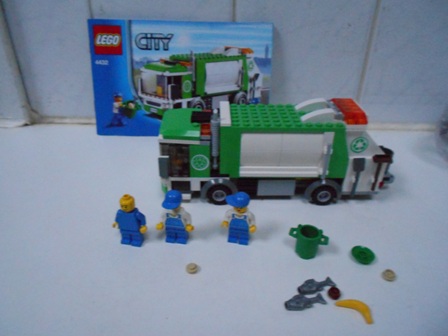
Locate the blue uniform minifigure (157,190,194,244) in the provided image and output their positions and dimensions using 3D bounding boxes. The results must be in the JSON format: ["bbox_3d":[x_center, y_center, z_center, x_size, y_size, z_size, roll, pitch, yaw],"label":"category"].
[{"bbox_3d":[-0.035,0.036,0.244,0.025,0.042,0.018,4,31,6],"label":"blue uniform minifigure"}]

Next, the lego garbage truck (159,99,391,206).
[{"bbox_3d":[0.045,-0.016,0.291,0.203,0.086,0.054,0,31,-1],"label":"lego garbage truck"}]

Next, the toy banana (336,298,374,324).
[{"bbox_3d":[0.079,0.084,0.203,0.020,0.004,0.011,22,37,32],"label":"toy banana"}]

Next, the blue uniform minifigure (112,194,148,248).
[{"bbox_3d":[-0.068,0.038,0.243,0.025,0.040,0.015,6,31,9],"label":"blue uniform minifigure"}]

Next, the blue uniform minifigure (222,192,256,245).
[{"bbox_3d":[0.011,0.037,0.244,0.025,0.042,0.017,7,31,11],"label":"blue uniform minifigure"}]

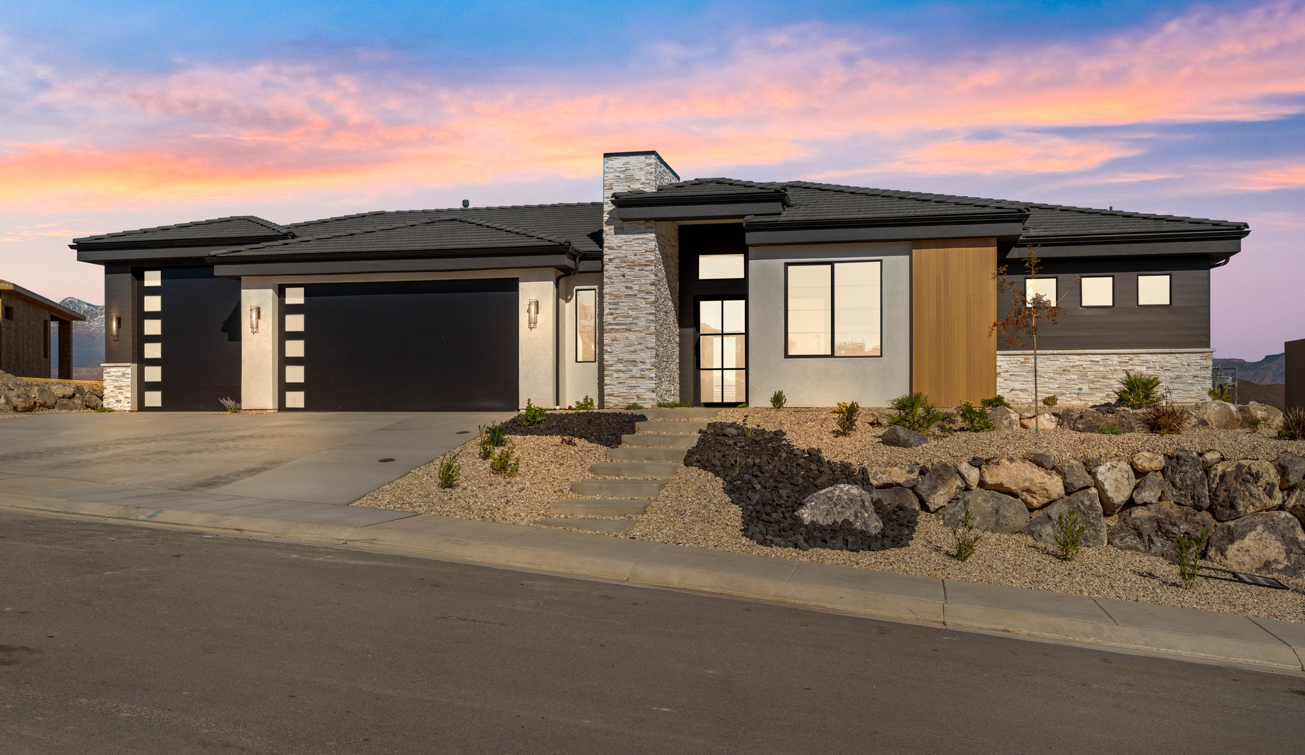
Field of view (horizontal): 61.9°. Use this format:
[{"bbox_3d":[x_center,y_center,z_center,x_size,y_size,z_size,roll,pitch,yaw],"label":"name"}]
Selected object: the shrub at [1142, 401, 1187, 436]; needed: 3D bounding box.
[{"bbox_3d":[7.954,0.626,16.900,0.713,0.555,0.680,0,0,14],"label":"shrub"}]

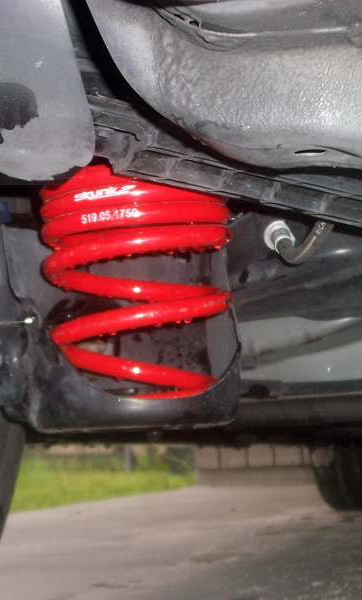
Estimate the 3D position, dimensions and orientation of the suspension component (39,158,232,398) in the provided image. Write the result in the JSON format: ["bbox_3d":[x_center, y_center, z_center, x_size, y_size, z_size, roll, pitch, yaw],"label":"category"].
[{"bbox_3d":[-0.025,-0.005,0.865,0.106,0.144,0.106,-1,-1,0],"label":"suspension component"}]

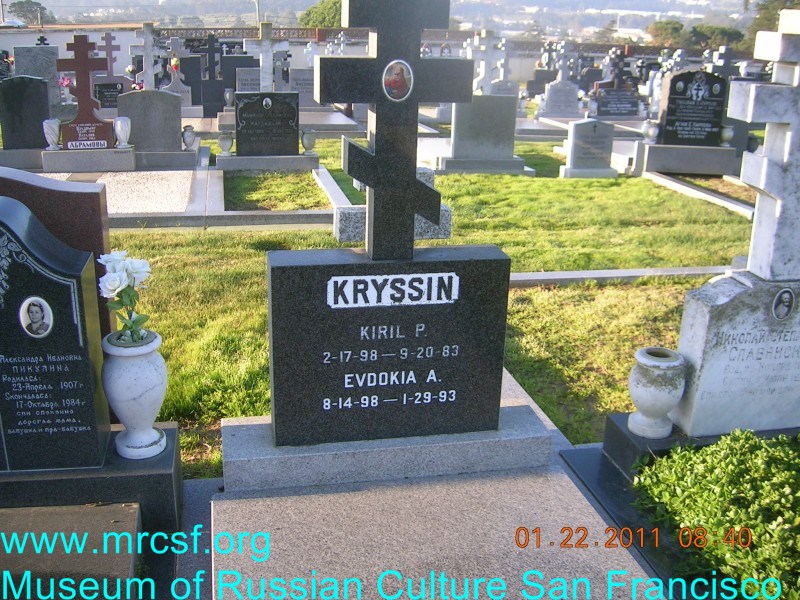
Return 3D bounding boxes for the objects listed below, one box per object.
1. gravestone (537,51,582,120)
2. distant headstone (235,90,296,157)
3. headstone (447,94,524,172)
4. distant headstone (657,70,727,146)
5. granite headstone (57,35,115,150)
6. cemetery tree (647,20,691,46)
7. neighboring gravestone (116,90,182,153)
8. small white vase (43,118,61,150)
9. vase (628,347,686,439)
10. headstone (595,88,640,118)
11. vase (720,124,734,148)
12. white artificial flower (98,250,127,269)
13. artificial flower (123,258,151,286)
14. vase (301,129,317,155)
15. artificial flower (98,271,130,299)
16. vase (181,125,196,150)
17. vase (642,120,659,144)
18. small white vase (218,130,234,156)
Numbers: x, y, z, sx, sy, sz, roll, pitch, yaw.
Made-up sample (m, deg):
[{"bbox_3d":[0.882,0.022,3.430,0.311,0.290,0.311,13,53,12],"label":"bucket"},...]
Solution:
[{"bbox_3d":[2.857,-3.872,14.400,0.780,1.300,0.330,-2,19,-11],"label":"gravestone"},{"bbox_3d":[-1.492,-1.979,9.121,0.692,0.681,0.180,-2,18,-12],"label":"distant headstone"},{"bbox_3d":[0.914,-1.790,8.749,0.920,0.830,0.320,-2,19,-10],"label":"headstone"},{"bbox_3d":[3.435,-2.249,9.500,0.720,0.870,0.190,-2,19,-11],"label":"distant headstone"},{"bbox_3d":[-3.316,-2.188,8.528,0.510,1.154,0.180,-2,18,-12],"label":"granite headstone"},{"bbox_3d":[23.235,-22.283,70.000,3.900,4.200,3.900,2,18,-1],"label":"cemetery tree"},{"bbox_3d":[-2.742,-1.958,8.871,0.650,0.645,0.180,-2,18,-12],"label":"neighboring gravestone"},{"bbox_3d":[-3.616,-1.719,8.400,0.180,0.325,0.180,-2,19,-12],"label":"small white vase"},{"bbox_3d":[0.875,0.319,2.770,0.195,0.275,0.195,-2,19,-12],"label":"vase"},{"bbox_3d":[3.608,-3.247,13.400,0.720,0.480,0.220,-2,19,-12],"label":"headstone"},{"bbox_3d":[3.654,-1.823,9.020,0.160,0.250,0.160,-2,19,-12],"label":"vase"},{"bbox_3d":[-0.853,-0.119,2.400,0.095,0.065,0.090,-4,19,-16],"label":"white artificial flower"},{"bbox_3d":[-0.762,-0.080,2.340,0.082,0.078,0.080,-2,19,-12],"label":"artificial flower"},{"bbox_3d":[-0.992,-1.721,8.800,0.165,0.265,0.165,-2,19,-12],"label":"vase"},{"bbox_3d":[-0.840,-0.046,2.380,0.095,0.085,0.075,-4,19,-16],"label":"artificial flower"},{"bbox_3d":[-2.338,-1.805,9.006,0.140,0.257,0.140,-2,18,-12],"label":"vase"},{"bbox_3d":[2.824,-1.889,9.120,0.175,0.260,0.175,-2,19,-12],"label":"vase"},{"bbox_3d":[-1.951,-1.753,9.079,0.161,0.255,0.161,-2,18,-12],"label":"small white vase"}]

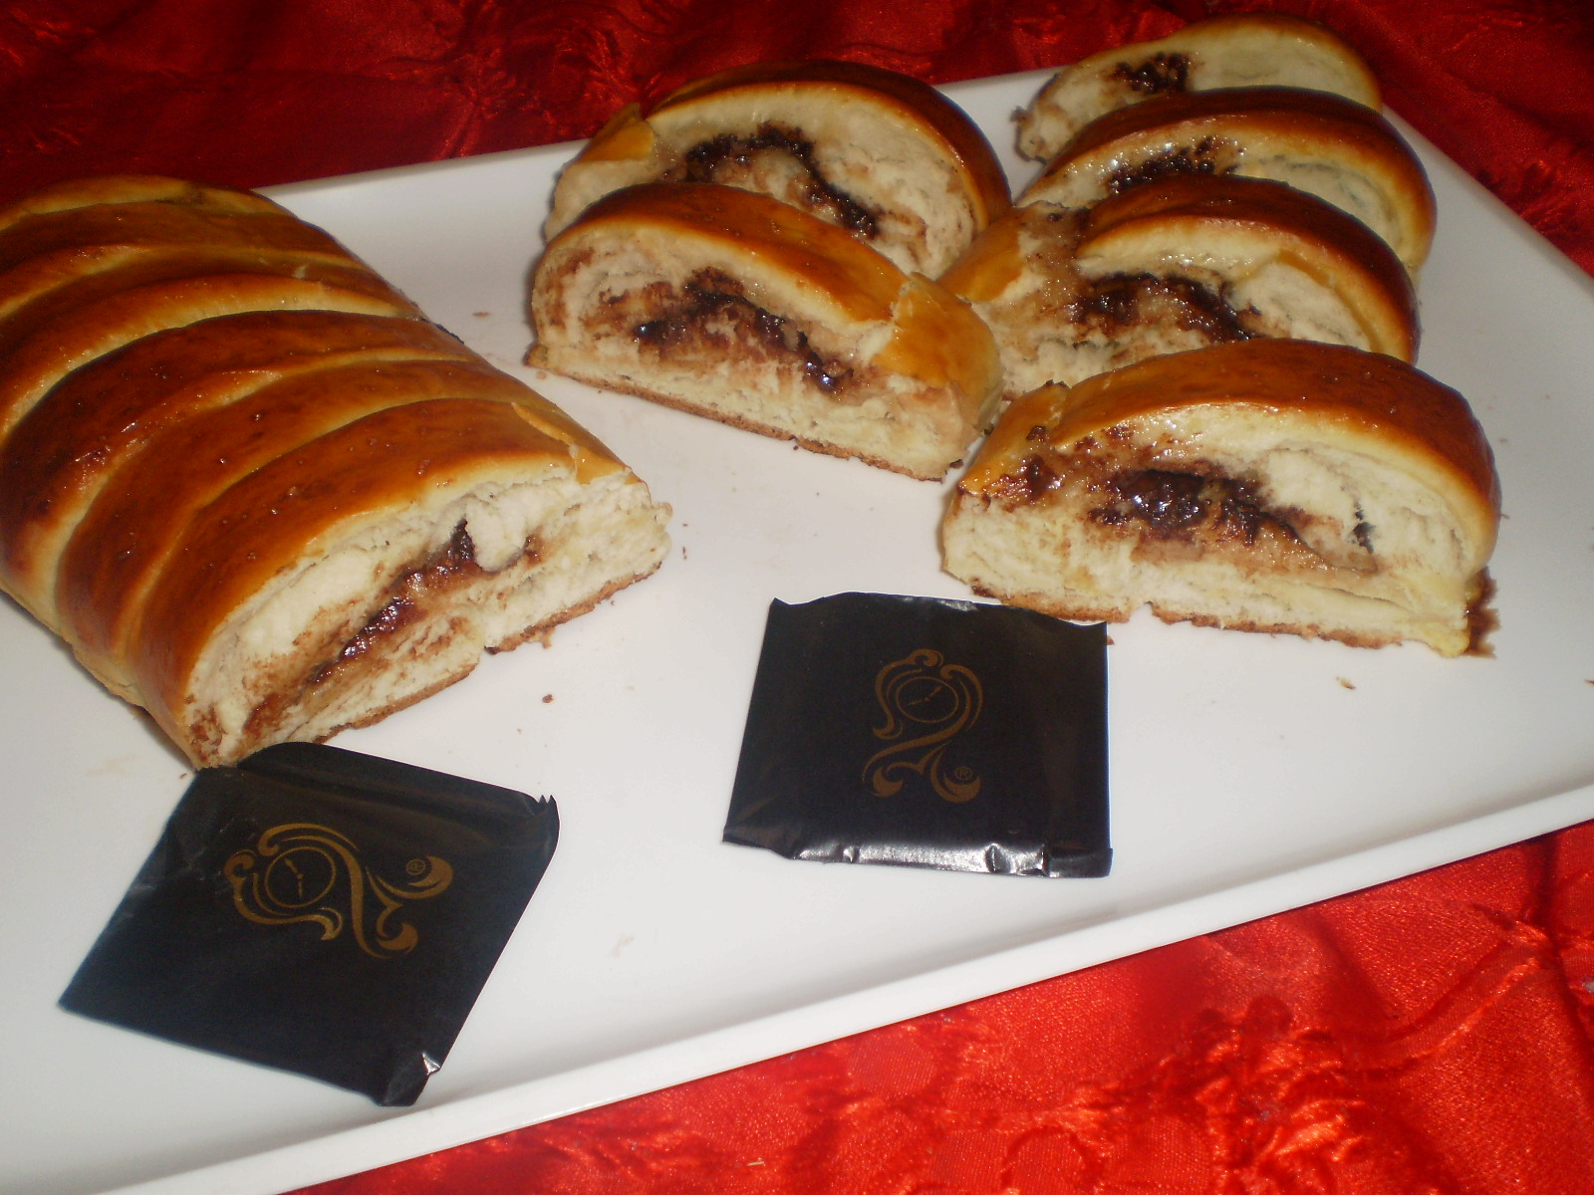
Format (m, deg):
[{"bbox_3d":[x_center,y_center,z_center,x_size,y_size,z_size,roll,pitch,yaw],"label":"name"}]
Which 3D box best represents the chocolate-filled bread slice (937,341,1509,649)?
[{"bbox_3d":[0.071,-0.019,0.270,0.089,0.041,0.021,9,44,11],"label":"chocolate-filled bread slice"}]

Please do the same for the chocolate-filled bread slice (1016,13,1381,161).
[{"bbox_3d":[0.094,-0.117,0.378,0.084,0.034,0.015,0,43,1],"label":"chocolate-filled bread slice"}]

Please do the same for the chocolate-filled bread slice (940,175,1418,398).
[{"bbox_3d":[0.073,-0.054,0.306,0.084,0.042,0.021,15,46,17],"label":"chocolate-filled bread slice"}]

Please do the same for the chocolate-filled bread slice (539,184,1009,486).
[{"bbox_3d":[-0.008,-0.053,0.309,0.096,0.040,0.018,17,47,19],"label":"chocolate-filled bread slice"}]

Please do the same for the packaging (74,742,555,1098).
[{"bbox_3d":[-0.069,0.043,0.235,0.054,0.005,0.051,10,45,11],"label":"packaging"}]

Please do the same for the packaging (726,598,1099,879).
[{"bbox_3d":[0.020,0.020,0.257,0.055,0.005,0.053,4,44,6],"label":"packaging"}]

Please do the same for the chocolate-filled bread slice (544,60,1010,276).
[{"bbox_3d":[-0.004,-0.090,0.346,0.095,0.042,0.016,4,44,6],"label":"chocolate-filled bread slice"}]

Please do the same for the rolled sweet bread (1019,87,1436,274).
[{"bbox_3d":[0.088,-0.085,0.336,0.083,0.039,0.019,8,45,8],"label":"rolled sweet bread"}]

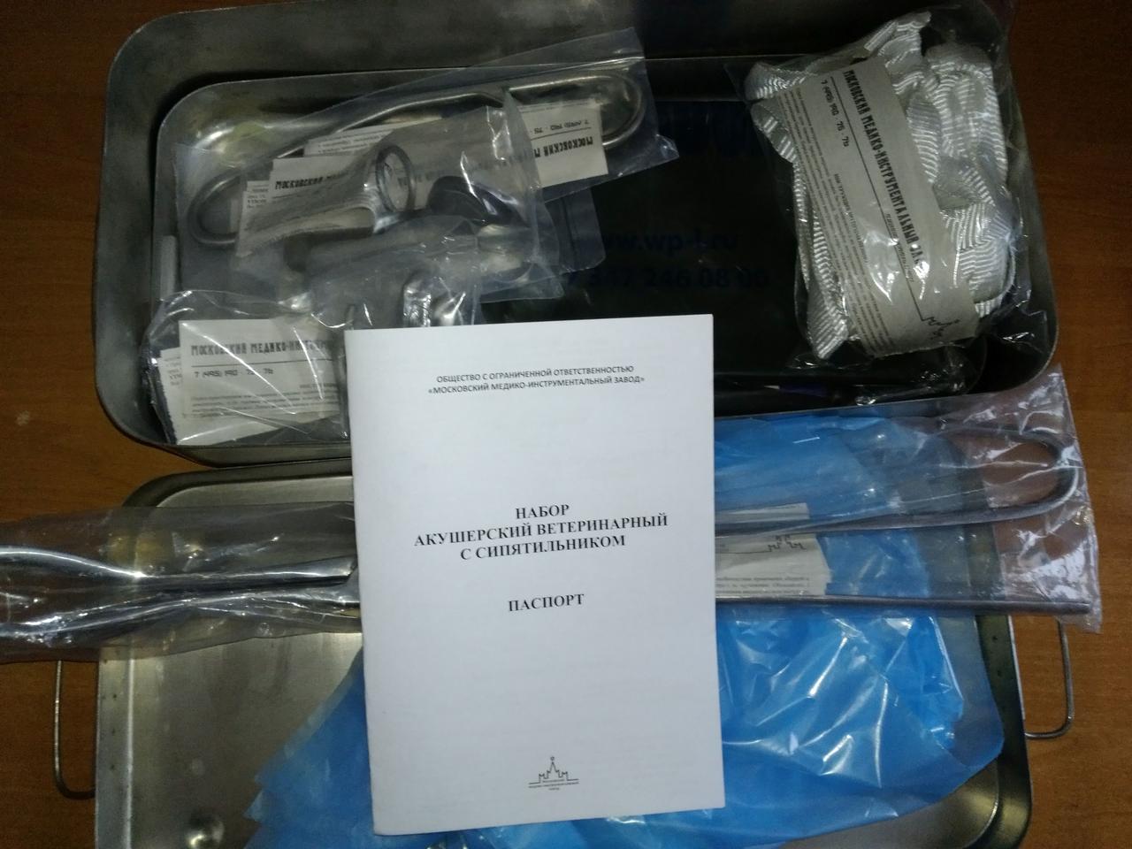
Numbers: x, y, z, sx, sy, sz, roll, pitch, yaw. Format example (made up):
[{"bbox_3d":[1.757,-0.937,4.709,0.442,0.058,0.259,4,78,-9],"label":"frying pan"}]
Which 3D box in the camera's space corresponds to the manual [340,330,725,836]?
[{"bbox_3d":[-0.010,0.063,0.379,0.148,0.005,0.210,-3,96,-5],"label":"manual"}]

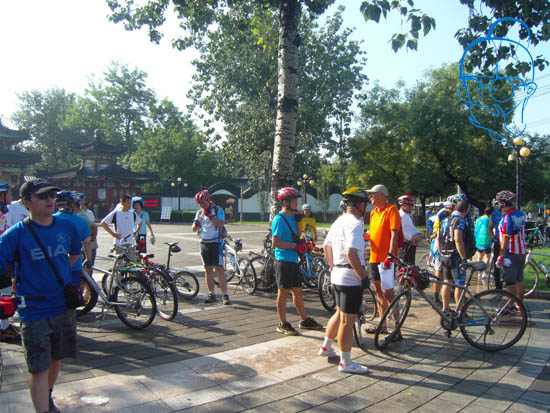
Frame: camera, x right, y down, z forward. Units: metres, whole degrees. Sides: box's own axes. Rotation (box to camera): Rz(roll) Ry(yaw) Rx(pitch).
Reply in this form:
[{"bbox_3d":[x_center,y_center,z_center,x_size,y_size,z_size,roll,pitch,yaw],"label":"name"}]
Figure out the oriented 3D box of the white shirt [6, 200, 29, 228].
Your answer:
[{"bbox_3d":[-3.645,0.273,6.400,0.500,0.680,0.320,0,0,37],"label":"white shirt"}]

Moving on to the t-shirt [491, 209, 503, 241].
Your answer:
[{"bbox_3d":[4.200,0.340,8.300,0.500,0.630,0.280,0,0,6],"label":"t-shirt"}]

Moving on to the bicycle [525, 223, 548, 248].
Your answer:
[{"bbox_3d":[9.500,1.100,16.700,1.680,1.020,0.560,0,0,18],"label":"bicycle"}]

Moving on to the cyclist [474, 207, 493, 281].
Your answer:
[{"bbox_3d":[4.461,0.768,9.500,0.440,1.600,0.320,0,0,20],"label":"cyclist"}]

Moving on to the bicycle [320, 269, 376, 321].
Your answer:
[{"bbox_3d":[0.994,1.110,6.100,0.580,1.020,1.650,0,0,-30],"label":"bicycle"}]

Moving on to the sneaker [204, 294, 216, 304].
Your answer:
[{"bbox_3d":[-1.046,1.506,7.220,0.110,0.110,0.280,0,0,38],"label":"sneaker"}]

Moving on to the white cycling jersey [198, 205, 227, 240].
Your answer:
[{"bbox_3d":[-1.020,0.265,7.150,0.480,0.600,0.320,1,2,25],"label":"white cycling jersey"}]

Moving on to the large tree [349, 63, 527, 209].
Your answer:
[{"bbox_3d":[9.900,-3.600,27.000,10.800,10.400,9.500,0,0,0],"label":"large tree"}]

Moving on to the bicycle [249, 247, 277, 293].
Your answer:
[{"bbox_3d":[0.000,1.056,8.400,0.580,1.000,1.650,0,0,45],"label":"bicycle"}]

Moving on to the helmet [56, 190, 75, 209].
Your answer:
[{"bbox_3d":[-2.548,-0.091,5.400,0.210,0.180,0.280,0,0,-12],"label":"helmet"}]

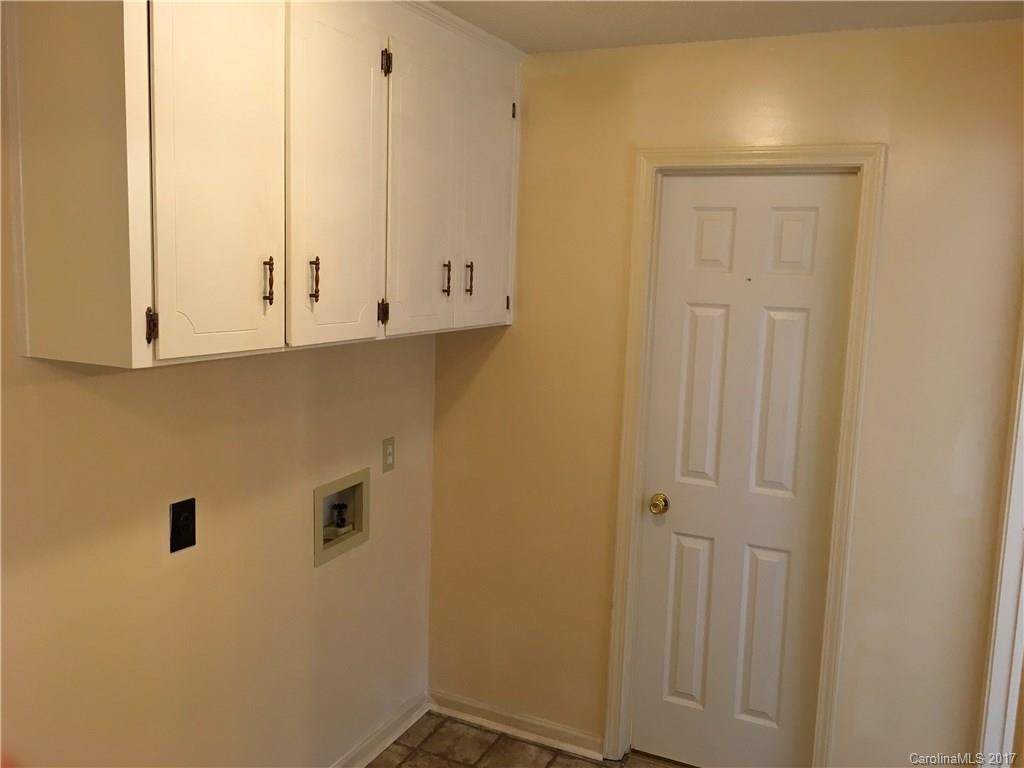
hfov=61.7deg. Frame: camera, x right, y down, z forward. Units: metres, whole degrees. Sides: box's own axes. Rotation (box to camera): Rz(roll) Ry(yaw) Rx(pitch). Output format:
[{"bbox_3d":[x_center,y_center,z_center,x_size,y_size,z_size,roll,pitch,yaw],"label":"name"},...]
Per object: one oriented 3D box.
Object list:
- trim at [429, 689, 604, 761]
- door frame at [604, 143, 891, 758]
[{"bbox_3d":[-0.004,1.265,3.201,0.725,0.070,0.023,6,9,24],"label":"trim"},{"bbox_3d":[0.723,0.319,2.808,0.744,2.102,0.128,6,9,24],"label":"door frame"}]

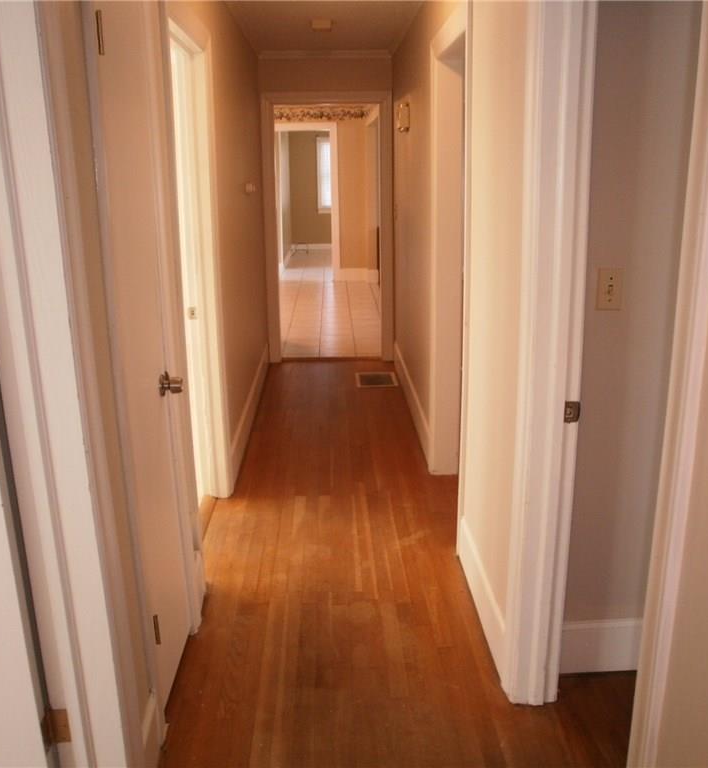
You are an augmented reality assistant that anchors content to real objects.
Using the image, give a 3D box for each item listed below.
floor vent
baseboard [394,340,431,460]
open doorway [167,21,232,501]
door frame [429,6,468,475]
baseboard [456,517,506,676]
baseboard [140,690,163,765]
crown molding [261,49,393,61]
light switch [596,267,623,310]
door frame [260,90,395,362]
[{"bbox_3d":[0.174,-0.040,5.905,0.305,0.015,0.390,-1,16,-2],"label":"floor vent"},{"bbox_3d":[0.383,0.041,5.300,0.023,0.190,2.280,-1,16,-2],"label":"baseboard"},{"bbox_3d":[-0.676,-0.343,3.175,0.148,2.096,0.887,-1,16,-1],"label":"open doorway"},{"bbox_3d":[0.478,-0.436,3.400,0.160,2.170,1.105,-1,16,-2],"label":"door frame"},{"bbox_3d":[0.471,0.763,2.802,0.023,0.205,0.725,-1,16,-2],"label":"baseboard"},{"bbox_3d":[-0.567,0.993,2.095,0.023,0.195,0.200,-1,16,-2],"label":"baseboard"},{"bbox_3d":[-0.212,-2.469,5.737,1.030,0.080,0.065,-1,16,-2],"label":"crown molding"},{"bbox_3d":[0.721,-0.265,2.159,0.070,0.115,0.015,-1,16,-2],"label":"light switch"},{"bbox_3d":[-0.197,-1.206,6.172,1.025,2.110,0.150,-1,16,-2],"label":"door frame"}]

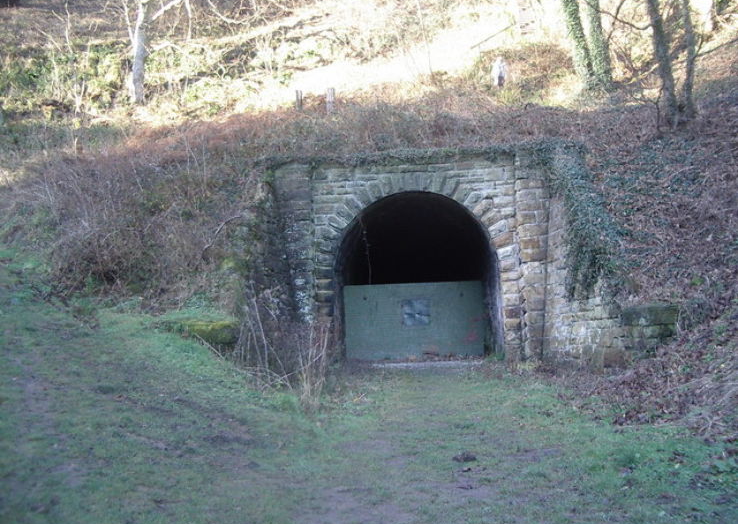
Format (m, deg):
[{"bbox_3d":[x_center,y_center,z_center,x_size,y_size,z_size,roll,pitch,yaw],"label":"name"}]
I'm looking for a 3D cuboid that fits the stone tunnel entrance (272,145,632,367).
[{"bbox_3d":[2.200,-0.150,22.800,9.600,6.150,2.800,-2,-3,3],"label":"stone tunnel entrance"}]

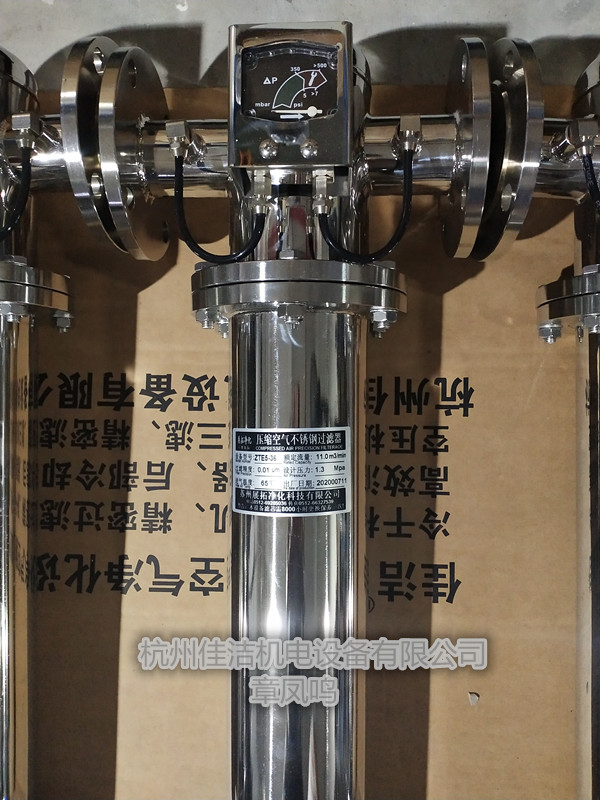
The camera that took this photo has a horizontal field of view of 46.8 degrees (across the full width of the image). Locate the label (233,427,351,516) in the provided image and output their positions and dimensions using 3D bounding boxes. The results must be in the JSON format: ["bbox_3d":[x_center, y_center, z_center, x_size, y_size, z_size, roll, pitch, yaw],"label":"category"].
[{"bbox_3d":[-0.009,0.055,0.529,0.094,0.026,0.066,0,90,12],"label":"label"}]

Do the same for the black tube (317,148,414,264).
[{"bbox_3d":[0.045,-0.136,0.481,0.068,0.022,0.081,0,90,3],"label":"black tube"}]

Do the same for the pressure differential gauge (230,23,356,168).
[{"bbox_3d":[-0.004,-0.196,0.476,0.080,0.062,0.092,0,90,3],"label":"pressure differential gauge"}]

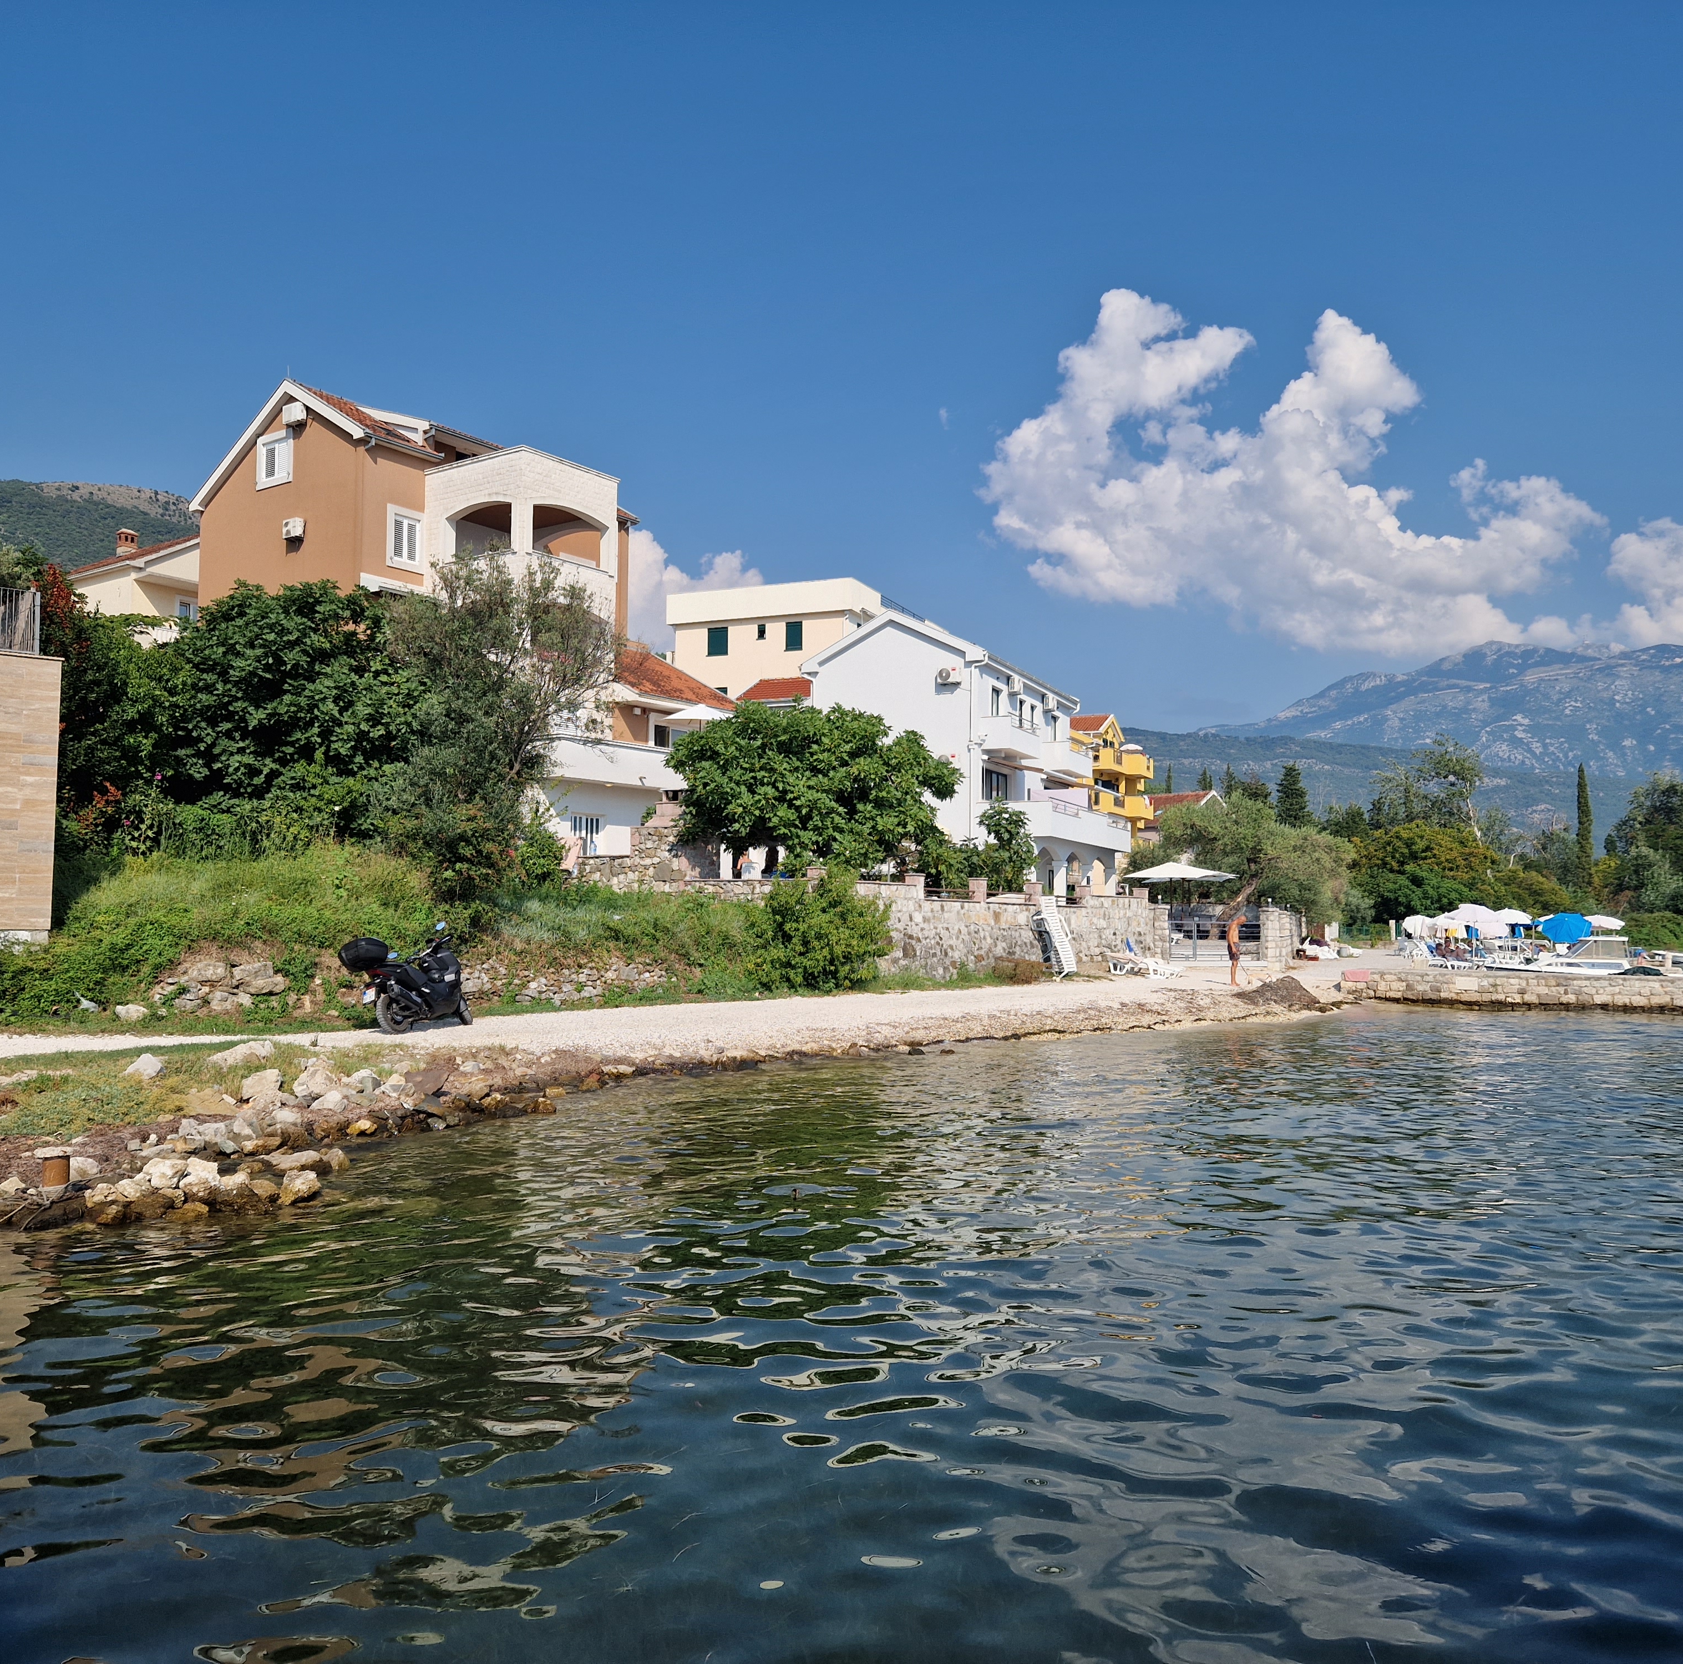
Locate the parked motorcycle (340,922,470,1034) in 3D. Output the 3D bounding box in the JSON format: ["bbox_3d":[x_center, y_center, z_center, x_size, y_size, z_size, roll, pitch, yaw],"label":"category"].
[{"bbox_3d":[-5.714,1.927,19.400,0.780,1.330,2.100,-1,-4,17],"label":"parked motorcycle"}]

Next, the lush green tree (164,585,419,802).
[{"bbox_3d":[-9.146,-2.031,24.500,4.100,4.100,3.600,2,-4,-20],"label":"lush green tree"}]

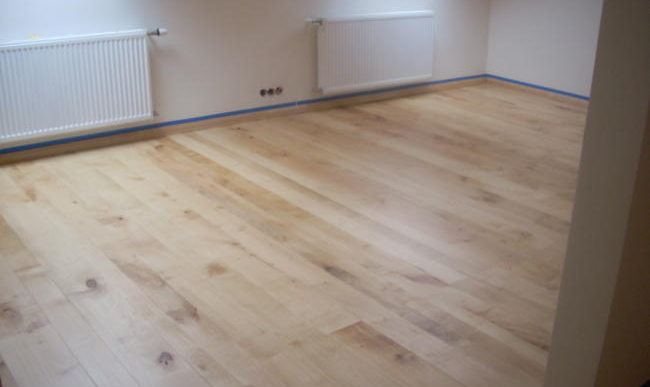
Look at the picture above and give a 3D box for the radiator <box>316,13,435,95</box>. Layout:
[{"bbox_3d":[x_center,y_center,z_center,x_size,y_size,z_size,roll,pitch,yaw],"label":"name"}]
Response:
[{"bbox_3d":[0.460,-1.228,5.945,1.190,0.595,0.100,-14,26,-32],"label":"radiator"}]

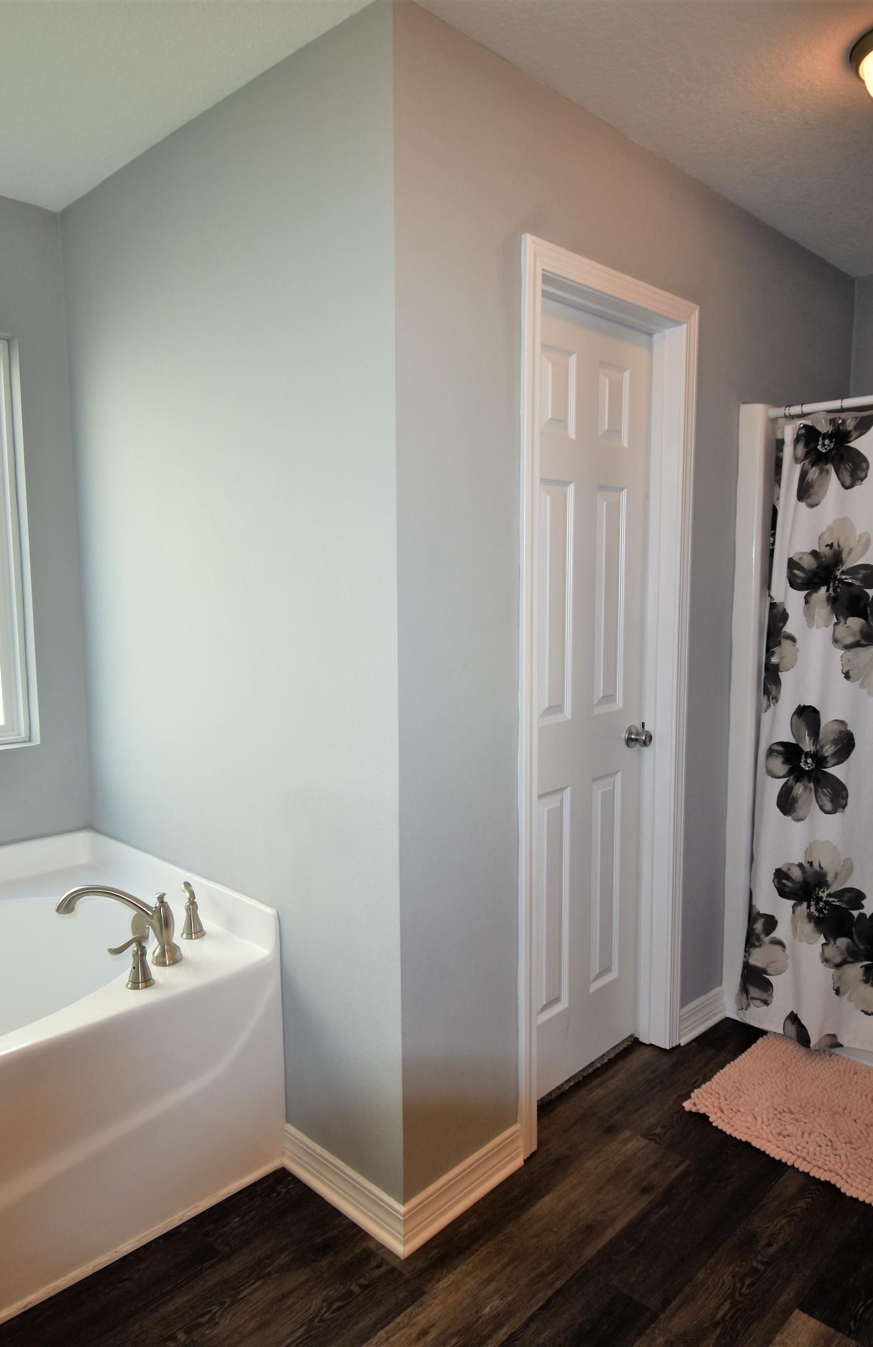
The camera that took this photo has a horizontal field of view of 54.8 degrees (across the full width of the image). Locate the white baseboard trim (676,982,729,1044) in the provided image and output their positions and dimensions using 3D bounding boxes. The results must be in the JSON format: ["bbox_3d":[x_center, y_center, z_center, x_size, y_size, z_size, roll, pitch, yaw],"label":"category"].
[{"bbox_3d":[0.835,1.059,2.625,0.250,0.120,0.016,-7,9,-44],"label":"white baseboard trim"}]

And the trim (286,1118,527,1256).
[{"bbox_3d":[-0.079,1.132,2.030,0.393,0.120,0.423,-7,9,-44],"label":"trim"}]

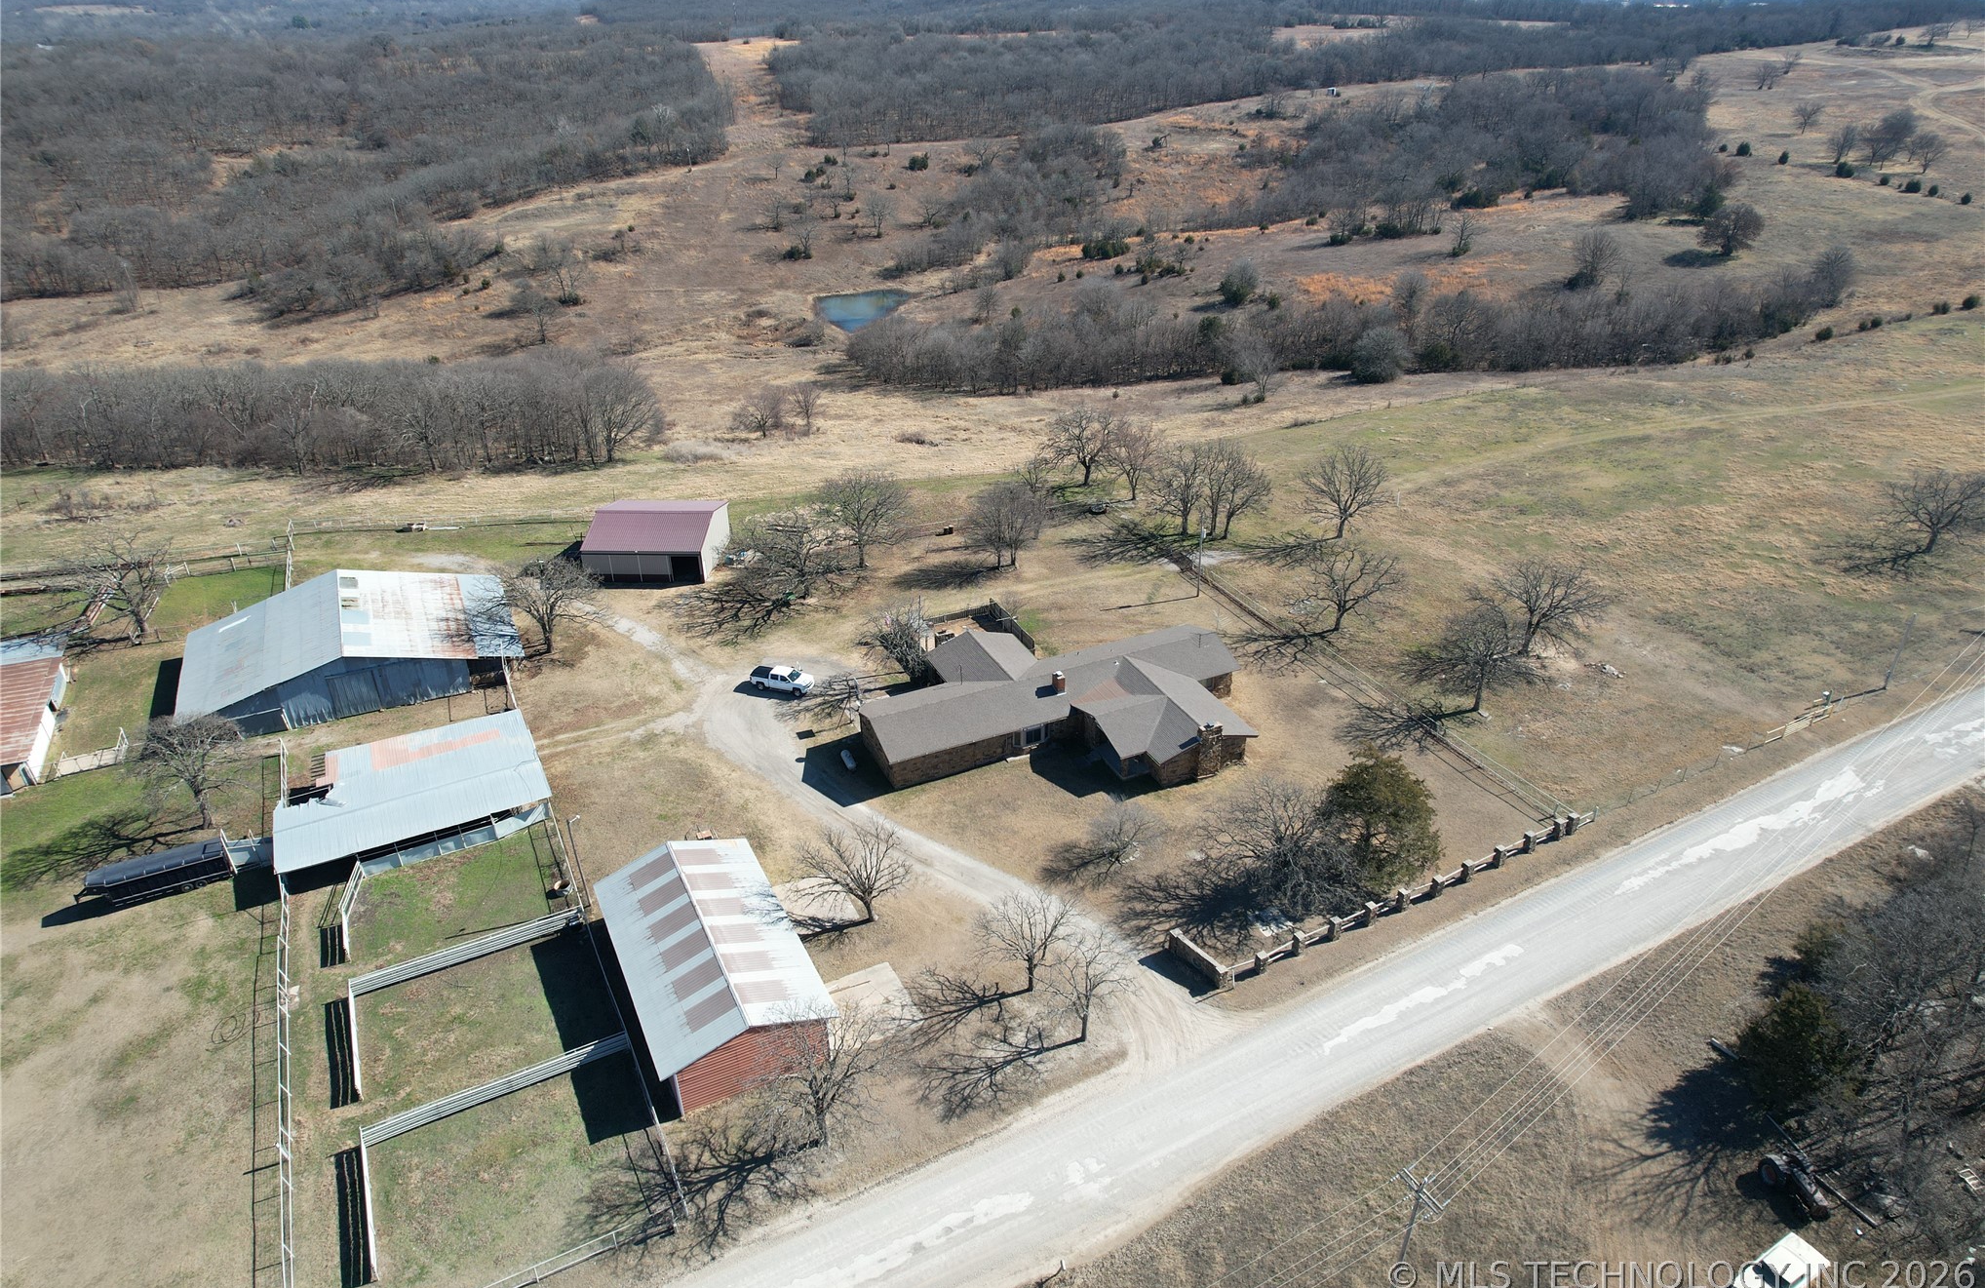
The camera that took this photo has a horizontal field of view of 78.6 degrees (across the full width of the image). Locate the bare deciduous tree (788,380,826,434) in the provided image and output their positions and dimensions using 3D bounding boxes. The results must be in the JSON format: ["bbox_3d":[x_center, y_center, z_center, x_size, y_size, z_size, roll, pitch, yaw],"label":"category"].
[{"bbox_3d":[-26.600,-33.570,173.690,5.540,7.500,5.370,-5,30,-8],"label":"bare deciduous tree"}]

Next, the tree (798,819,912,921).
[{"bbox_3d":[-9.362,16.113,82.910,7.870,7.540,7.870,-4,30,-7],"label":"tree"}]

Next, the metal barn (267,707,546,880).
[{"bbox_3d":[-44.595,11.600,93.289,18.430,3.660,12.420,-15,34,-24],"label":"metal barn"}]

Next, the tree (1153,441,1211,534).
[{"bbox_3d":[22.000,-17.430,138.592,7.200,11.000,7.200,0,30,0],"label":"tree"}]

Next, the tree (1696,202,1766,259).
[{"bbox_3d":[154.840,-86.720,254.530,13.640,10.080,13.230,16,33,26],"label":"tree"}]

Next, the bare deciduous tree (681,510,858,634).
[{"bbox_3d":[-20.837,-8.473,121.516,14.250,9.380,13.530,0,31,0],"label":"bare deciduous tree"}]

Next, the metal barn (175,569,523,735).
[{"bbox_3d":[-59.703,-0.395,113.271,28.000,6.300,18.300,-14,32,-23],"label":"metal barn"}]

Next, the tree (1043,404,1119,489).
[{"bbox_3d":[10.892,-24.554,151.384,9.620,10.240,9.620,2,30,4],"label":"tree"}]

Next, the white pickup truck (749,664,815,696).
[{"bbox_3d":[-18.954,3.221,109.235,5.840,1.880,2.050,7,32,12],"label":"white pickup truck"}]

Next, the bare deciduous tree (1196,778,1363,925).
[{"bbox_3d":[20.479,14.214,85.937,11.400,8.200,11.400,0,30,0],"label":"bare deciduous tree"}]

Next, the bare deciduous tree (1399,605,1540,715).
[{"bbox_3d":[41.905,1.893,106.378,11.200,9.400,11.200,0,30,0],"label":"bare deciduous tree"}]

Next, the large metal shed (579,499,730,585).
[{"bbox_3d":[-36.108,-11.991,131.619,12.640,4.990,12.950,1,31,2],"label":"large metal shed"}]

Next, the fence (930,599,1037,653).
[{"bbox_3d":[-1.183,-1.344,119.293,7.440,1.800,9.310,-13,32,-21],"label":"fence"}]

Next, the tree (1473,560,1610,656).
[{"bbox_3d":[51.345,-2.891,113.673,11.480,9.290,10.900,14,33,23],"label":"tree"}]

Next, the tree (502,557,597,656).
[{"bbox_3d":[-40.917,-3.341,112.507,8.290,9.670,7.880,0,31,0],"label":"tree"}]

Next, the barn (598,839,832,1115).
[{"bbox_3d":[-18.236,20.219,78.342,10.700,5.200,18.700,-14,33,-23],"label":"barn"}]

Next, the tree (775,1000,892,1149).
[{"bbox_3d":[-8.600,23.520,65.500,6.310,10.620,6.120,-6,30,-9],"label":"tree"}]

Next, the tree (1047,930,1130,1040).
[{"bbox_3d":[5.444,21.045,73.279,5.570,8.280,5.570,2,30,5],"label":"tree"}]

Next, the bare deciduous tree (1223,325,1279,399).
[{"bbox_3d":[39.540,-42.760,185.310,8.500,11.200,8.250,6,30,11],"label":"bare deciduous tree"}]

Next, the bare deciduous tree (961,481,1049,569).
[{"bbox_3d":[1.422,-12.625,130.985,9.020,9.810,9.020,0,30,1],"label":"bare deciduous tree"}]

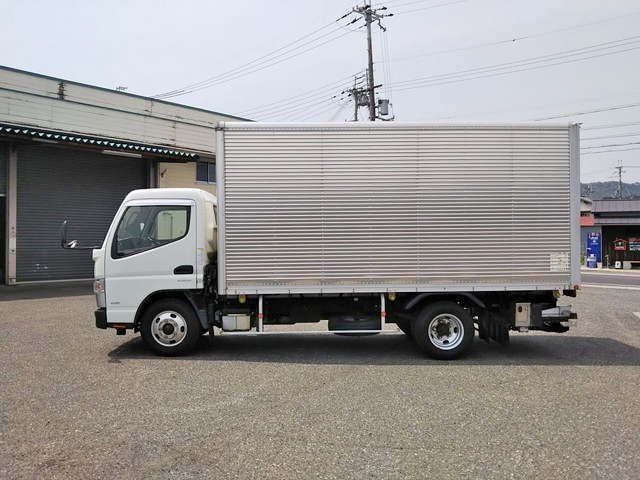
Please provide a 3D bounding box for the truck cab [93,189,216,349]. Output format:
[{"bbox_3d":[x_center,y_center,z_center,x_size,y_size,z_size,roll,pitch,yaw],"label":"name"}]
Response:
[{"bbox_3d":[-2.160,0.285,7.570,1.620,1.920,1.760,-1,0,-2],"label":"truck cab"}]

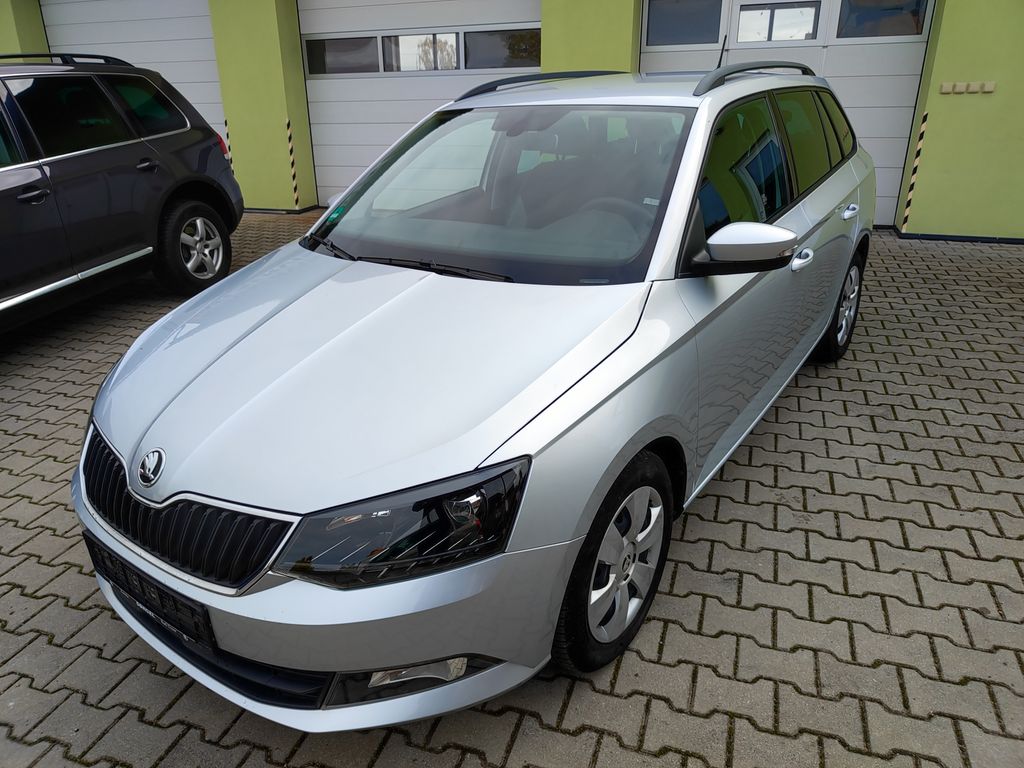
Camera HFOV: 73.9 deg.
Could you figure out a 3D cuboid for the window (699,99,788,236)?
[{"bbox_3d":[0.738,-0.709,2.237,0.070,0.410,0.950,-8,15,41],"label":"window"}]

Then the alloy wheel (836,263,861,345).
[{"bbox_3d":[1.710,-0.417,3.598,0.150,0.410,0.410,14,29,34],"label":"alloy wheel"}]

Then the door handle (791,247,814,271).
[{"bbox_3d":[1.069,-0.461,2.488,0.055,0.055,0.210,14,29,34],"label":"door handle"}]

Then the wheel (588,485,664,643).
[{"bbox_3d":[0.252,0.454,1.806,0.150,0.410,0.410,14,29,34],"label":"wheel"}]

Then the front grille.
[{"bbox_3d":[-0.808,0.284,1.560,0.860,0.200,0.160,14,29,34],"label":"front grille"}]

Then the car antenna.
[{"bbox_3d":[1.111,-1.741,3.602,0.025,0.210,0.030,14,2,34],"label":"car antenna"}]

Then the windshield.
[{"bbox_3d":[-0.064,-0.709,2.277,1.400,0.130,0.800,14,61,34],"label":"windshield"}]

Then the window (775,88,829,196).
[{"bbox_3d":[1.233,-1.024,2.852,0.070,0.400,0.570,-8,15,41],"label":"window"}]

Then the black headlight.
[{"bbox_3d":[-0.205,0.273,1.333,0.380,0.220,0.390,14,29,34],"label":"black headlight"}]

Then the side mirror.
[{"bbox_3d":[0.635,-0.366,1.868,0.240,0.160,0.190,14,29,34],"label":"side mirror"}]

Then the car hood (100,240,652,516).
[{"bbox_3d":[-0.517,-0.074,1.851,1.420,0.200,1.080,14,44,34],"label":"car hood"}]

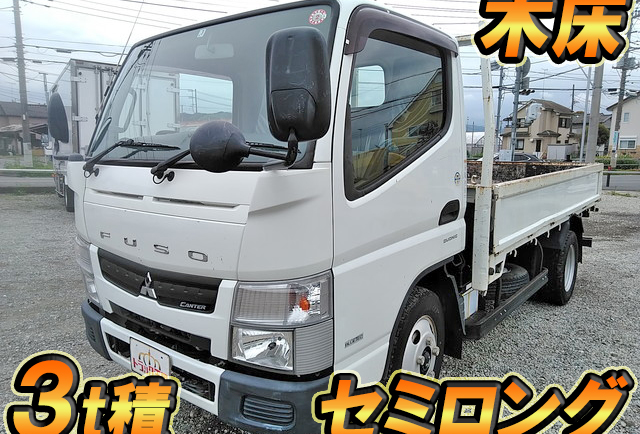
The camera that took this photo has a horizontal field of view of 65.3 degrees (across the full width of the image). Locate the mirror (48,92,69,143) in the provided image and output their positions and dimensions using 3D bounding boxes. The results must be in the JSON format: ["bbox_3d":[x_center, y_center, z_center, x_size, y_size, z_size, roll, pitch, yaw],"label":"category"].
[{"bbox_3d":[-1.389,-0.527,2.655,0.085,0.275,0.170,-15,17,-36],"label":"mirror"}]

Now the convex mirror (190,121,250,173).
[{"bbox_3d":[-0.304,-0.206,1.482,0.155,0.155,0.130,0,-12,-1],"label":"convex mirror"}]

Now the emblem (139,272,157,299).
[{"bbox_3d":[-0.755,0.300,2.182,0.135,0.120,0.020,6,11,39],"label":"emblem"}]

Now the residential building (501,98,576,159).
[{"bbox_3d":[29.763,-12.277,67.988,7.200,7.300,8.000,-8,11,-44],"label":"residential building"}]

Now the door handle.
[{"bbox_3d":[0.649,-0.022,2.537,0.050,0.105,0.210,6,11,39],"label":"door handle"}]

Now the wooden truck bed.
[{"bbox_3d":[1.335,-0.172,4.705,1.770,0.530,3.350,6,11,39],"label":"wooden truck bed"}]

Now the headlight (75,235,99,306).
[{"bbox_3d":[-1.192,0.259,2.716,0.330,0.380,0.240,6,11,39],"label":"headlight"}]

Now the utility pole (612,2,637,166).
[{"bbox_3d":[20.473,-9.219,33.707,0.400,11.800,0.400,5,9,30],"label":"utility pole"}]

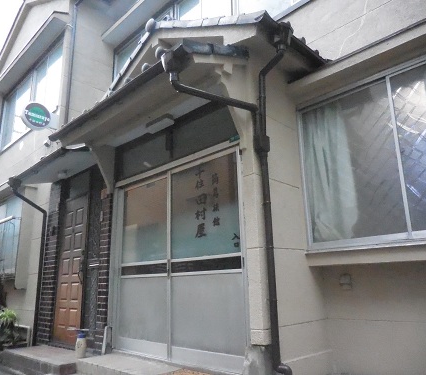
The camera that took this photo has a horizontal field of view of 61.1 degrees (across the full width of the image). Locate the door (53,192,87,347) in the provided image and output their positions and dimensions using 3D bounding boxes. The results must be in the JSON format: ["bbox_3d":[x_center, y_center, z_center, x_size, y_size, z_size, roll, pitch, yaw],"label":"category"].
[{"bbox_3d":[-1.955,1.126,5.042,0.735,1.979,0.050,-15,-19,42],"label":"door"}]

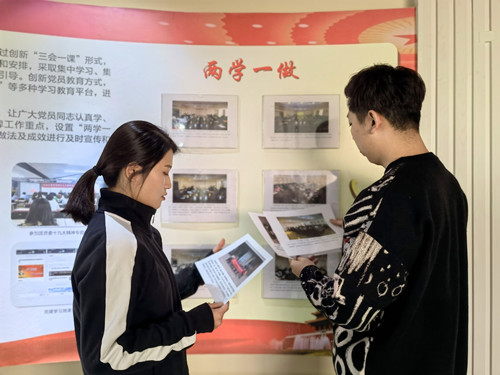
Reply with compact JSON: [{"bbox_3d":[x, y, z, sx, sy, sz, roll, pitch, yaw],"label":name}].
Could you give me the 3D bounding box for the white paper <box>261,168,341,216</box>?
[{"bbox_3d":[0.203,0.038,1.528,0.297,0.210,0.008,0,0,3],"label":"white paper"}]

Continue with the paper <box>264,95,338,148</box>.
[{"bbox_3d":[0.203,-0.257,1.528,0.297,0.210,0.008,0,0,3],"label":"paper"}]

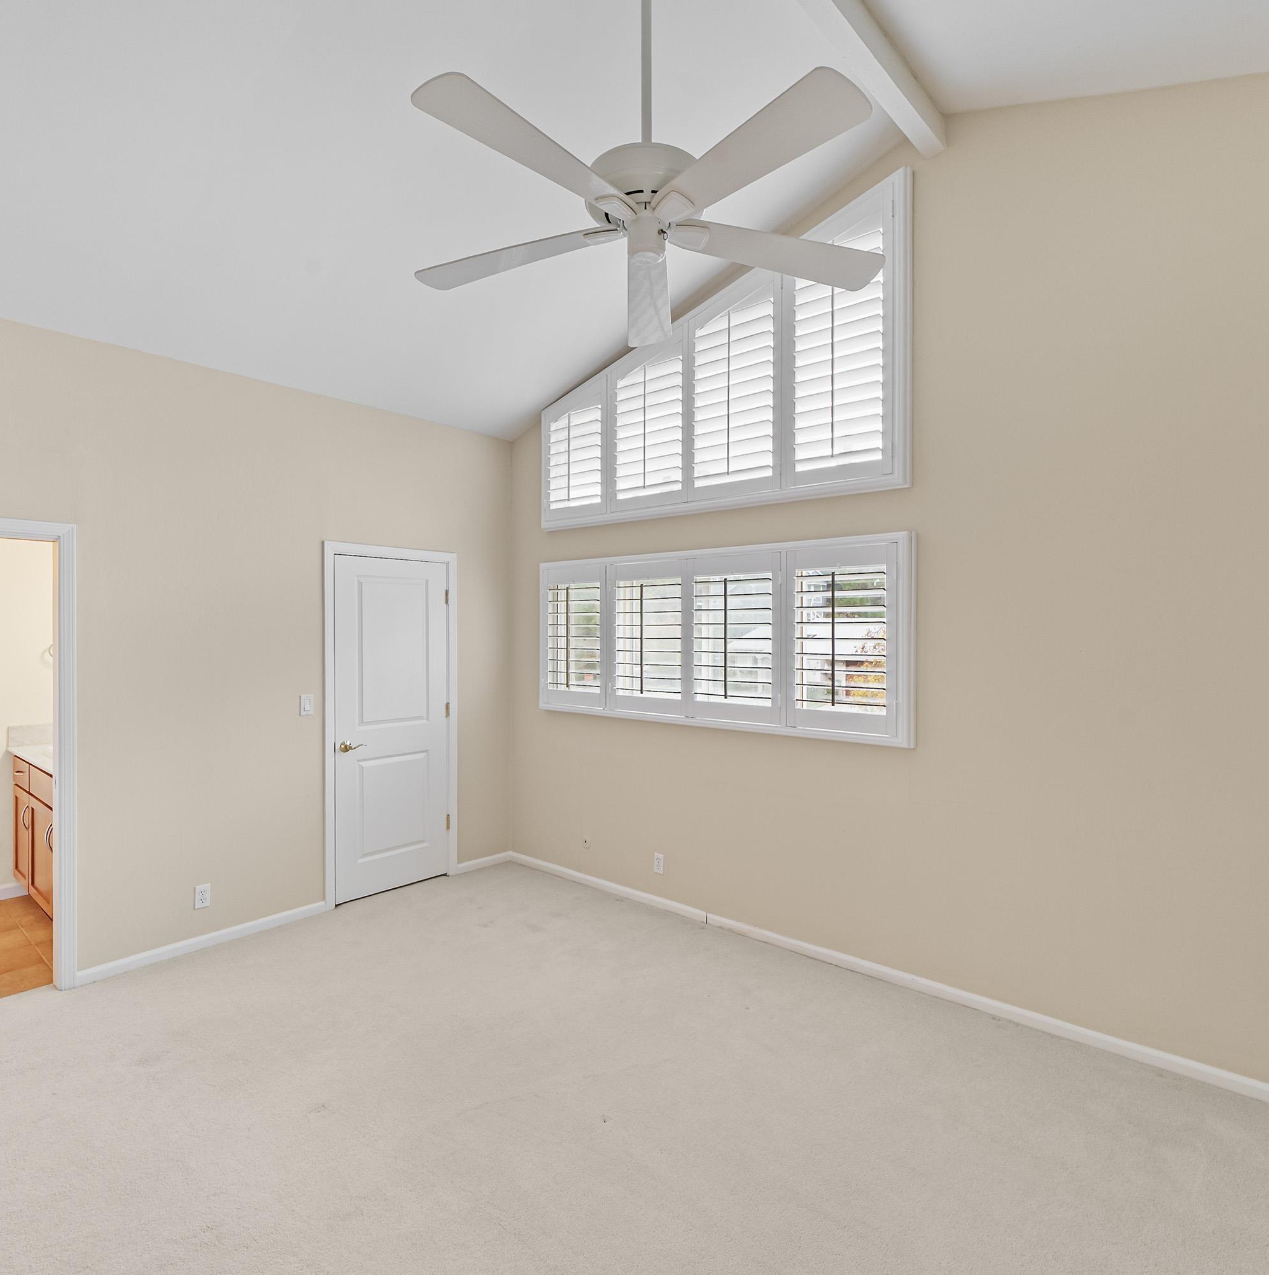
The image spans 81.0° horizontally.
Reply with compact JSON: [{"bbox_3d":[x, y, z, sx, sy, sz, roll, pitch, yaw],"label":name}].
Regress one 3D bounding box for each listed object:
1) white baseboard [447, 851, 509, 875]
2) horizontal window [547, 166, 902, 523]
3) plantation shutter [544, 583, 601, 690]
[{"bbox_3d":[-1.024,1.548,5.066,0.018,0.072,0.470,0,1,41],"label":"white baseboard"},{"bbox_3d":[0.327,-1.408,4.154,2.450,1.440,0.080,0,1,41],"label":"horizontal window"},{"bbox_3d":[-0.393,0.003,4.780,0.490,0.690,0.060,0,1,41],"label":"plantation shutter"}]

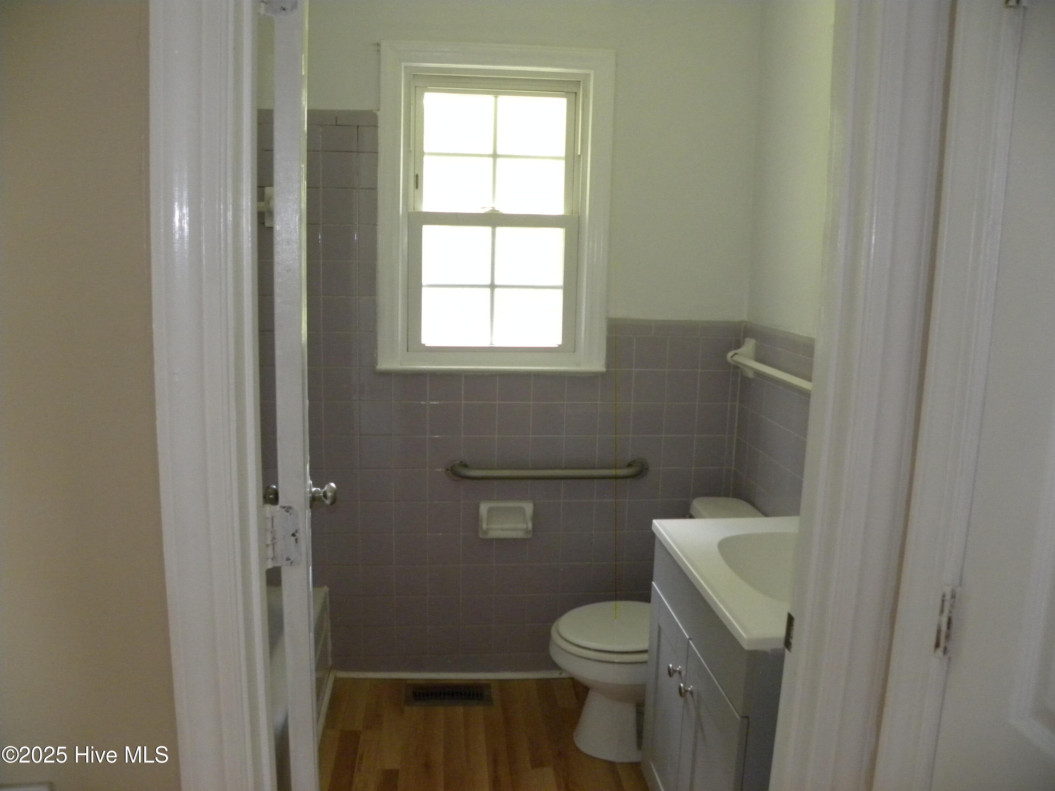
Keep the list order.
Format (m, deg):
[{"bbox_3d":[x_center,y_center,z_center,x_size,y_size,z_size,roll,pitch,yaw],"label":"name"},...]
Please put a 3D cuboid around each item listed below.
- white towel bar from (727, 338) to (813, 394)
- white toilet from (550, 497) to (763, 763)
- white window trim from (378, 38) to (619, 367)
[{"bbox_3d":[0.696,-0.060,2.181,0.080,0.116,0.685,0,10,-5],"label":"white towel bar"},{"bbox_3d":[0.382,0.691,2.312,0.648,0.685,0.450,0,10,-5],"label":"white toilet"},{"bbox_3d":[-0.099,-0.556,2.452,0.711,0.966,0.110,0,10,-5],"label":"white window trim"}]

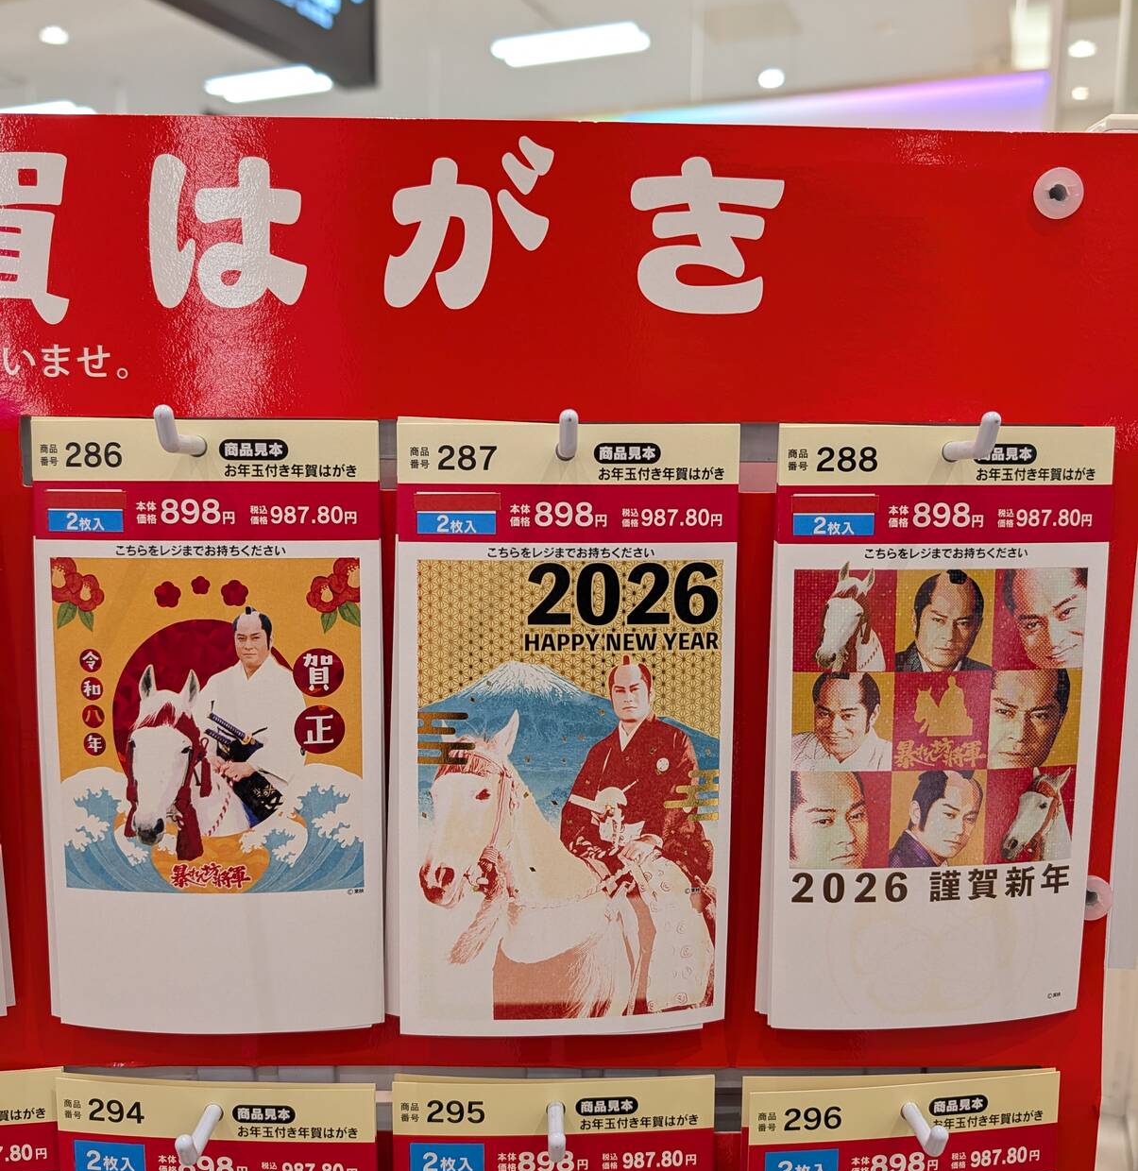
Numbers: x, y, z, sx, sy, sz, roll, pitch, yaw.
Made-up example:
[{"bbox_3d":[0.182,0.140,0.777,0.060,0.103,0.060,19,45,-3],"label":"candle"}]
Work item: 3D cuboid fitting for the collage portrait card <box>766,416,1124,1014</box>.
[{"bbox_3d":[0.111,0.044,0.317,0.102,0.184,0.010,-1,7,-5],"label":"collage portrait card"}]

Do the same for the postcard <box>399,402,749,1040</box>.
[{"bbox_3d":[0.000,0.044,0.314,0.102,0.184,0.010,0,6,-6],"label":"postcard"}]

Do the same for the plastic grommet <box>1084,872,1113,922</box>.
[{"bbox_3d":[0.168,0.101,0.335,0.015,0.015,0.005,0,7,-1],"label":"plastic grommet"}]

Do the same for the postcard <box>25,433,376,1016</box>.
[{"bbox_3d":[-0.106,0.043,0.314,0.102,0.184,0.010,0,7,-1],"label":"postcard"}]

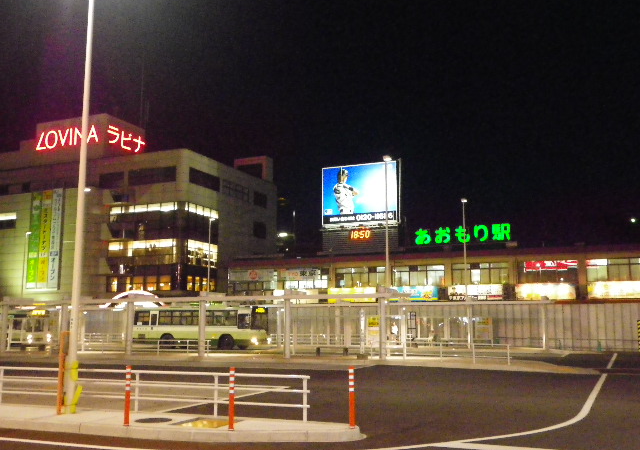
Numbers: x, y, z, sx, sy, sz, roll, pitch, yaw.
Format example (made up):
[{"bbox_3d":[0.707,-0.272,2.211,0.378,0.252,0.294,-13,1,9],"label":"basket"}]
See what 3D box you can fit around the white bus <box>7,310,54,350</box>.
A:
[{"bbox_3d":[-27.516,8.616,60.750,10.300,3.050,2.490,-3,-9,23],"label":"white bus"}]

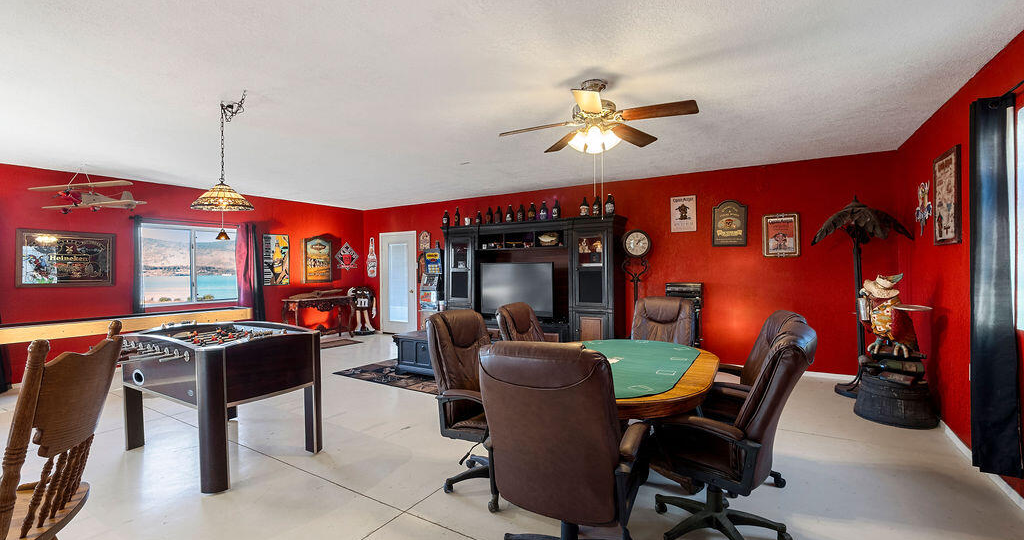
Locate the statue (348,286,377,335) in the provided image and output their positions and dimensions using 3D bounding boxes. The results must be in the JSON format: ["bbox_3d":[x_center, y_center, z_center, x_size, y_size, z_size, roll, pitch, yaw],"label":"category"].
[{"bbox_3d":[-3.107,0.848,8.659,0.580,1.000,0.420,-1,0,-18],"label":"statue"}]

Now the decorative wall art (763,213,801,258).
[{"bbox_3d":[3.359,-0.429,5.165,0.392,0.535,0.040,0,0,30],"label":"decorative wall art"}]

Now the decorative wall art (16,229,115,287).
[{"bbox_3d":[-5.611,-0.137,5.245,0.040,0.700,0.858,0,1,32],"label":"decorative wall art"}]

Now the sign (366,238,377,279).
[{"bbox_3d":[-3.024,-0.260,8.934,0.319,0.857,0.030,-1,0,31],"label":"sign"}]

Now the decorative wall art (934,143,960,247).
[{"bbox_3d":[3.328,-0.547,3.166,0.035,0.697,0.488,-1,0,31],"label":"decorative wall art"}]

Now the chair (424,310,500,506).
[{"bbox_3d":[-0.124,0.812,2.630,0.700,1.100,0.660,0,0,25],"label":"chair"}]

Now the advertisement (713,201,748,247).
[{"bbox_3d":[2.868,-0.609,5.446,0.404,0.606,0.035,0,0,30],"label":"advertisement"}]

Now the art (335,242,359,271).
[{"bbox_3d":[-3.445,-0.281,8.677,0.025,0.591,0.589,0,1,32],"label":"art"}]

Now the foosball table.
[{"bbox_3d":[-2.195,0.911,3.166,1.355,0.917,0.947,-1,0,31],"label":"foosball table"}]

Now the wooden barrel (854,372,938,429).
[{"bbox_3d":[3.317,1.115,3.599,0.538,0.339,0.538,-1,0,31],"label":"wooden barrel"}]

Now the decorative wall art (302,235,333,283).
[{"bbox_3d":[-3.778,-0.203,8.039,0.110,0.909,0.562,0,1,32],"label":"decorative wall art"}]

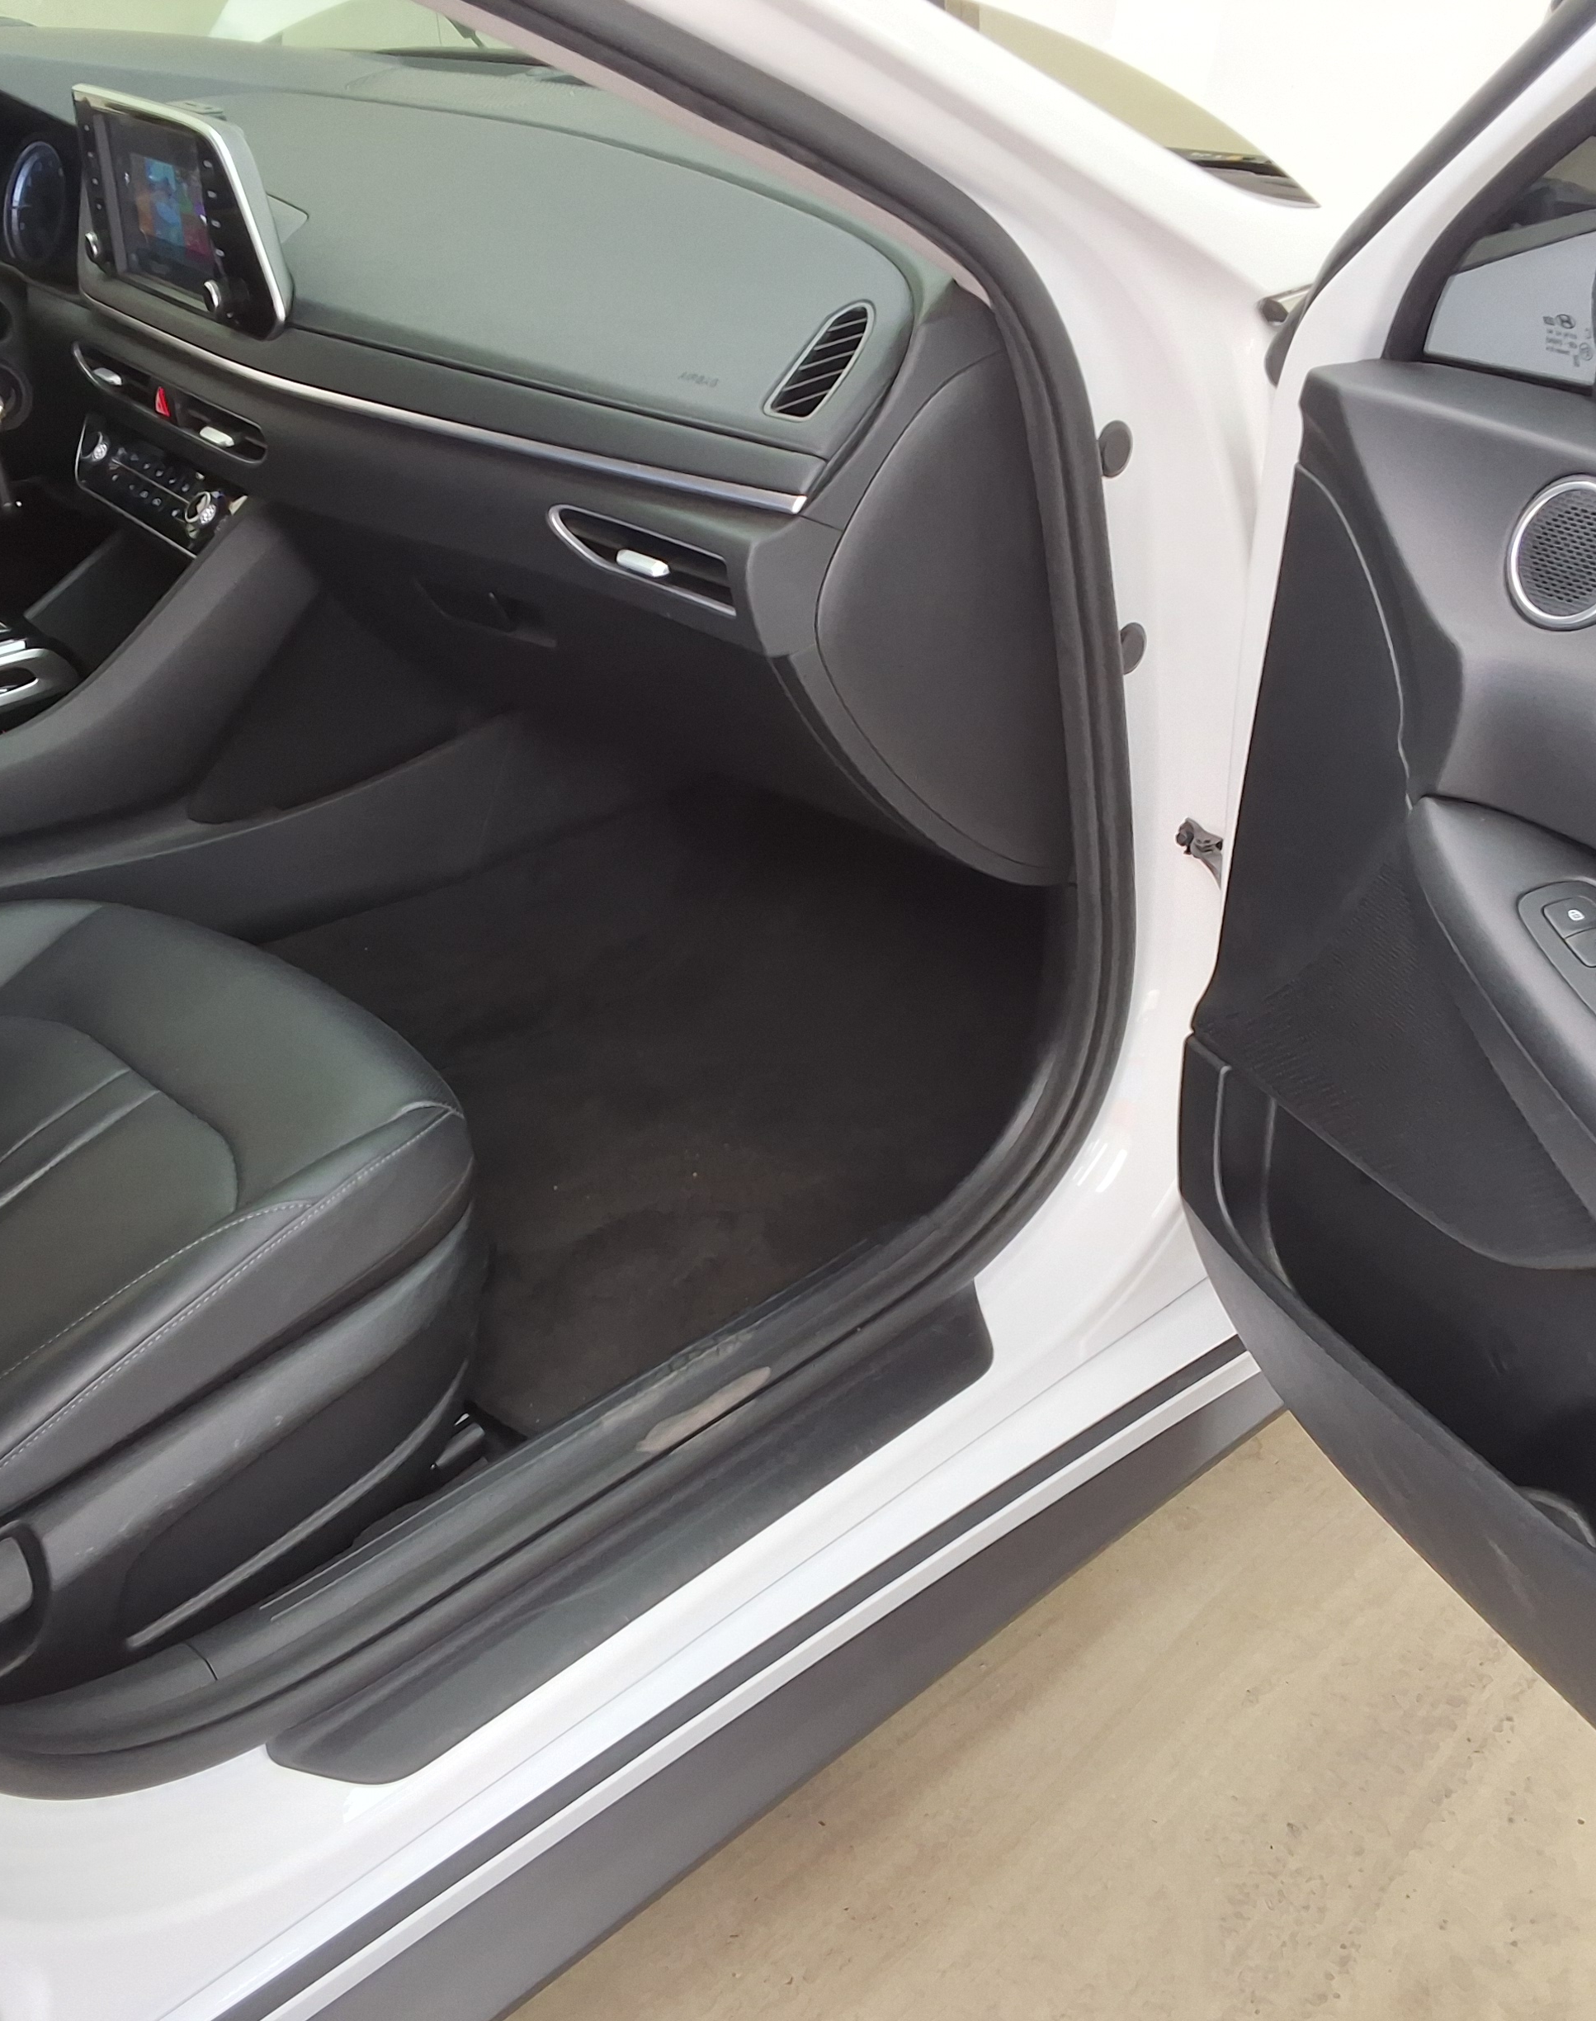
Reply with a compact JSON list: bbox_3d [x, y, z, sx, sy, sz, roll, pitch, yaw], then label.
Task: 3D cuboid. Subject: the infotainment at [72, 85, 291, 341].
[{"bbox_3d":[-0.459,-0.598,1.626,0.035,0.140,0.282,-23,38,-33],"label":"infotainment"}]

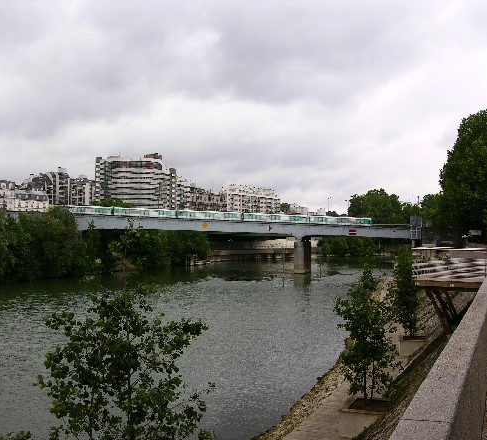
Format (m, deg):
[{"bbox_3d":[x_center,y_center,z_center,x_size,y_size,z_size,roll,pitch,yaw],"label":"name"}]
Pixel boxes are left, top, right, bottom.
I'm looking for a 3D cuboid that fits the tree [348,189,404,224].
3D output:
[{"bbox_3d":[48.230,-0.566,215.183,19.500,21.800,18.000,0,-2,0],"label":"tree"}]

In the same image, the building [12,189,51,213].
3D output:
[{"bbox_3d":[-92.638,-2.709,259.300,16.000,21.500,12.500,2,-3,-35],"label":"building"}]

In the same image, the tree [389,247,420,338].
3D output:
[{"bbox_3d":[5.139,2.306,18.825,1.080,2.950,1.050,0,-2,0],"label":"tree"}]

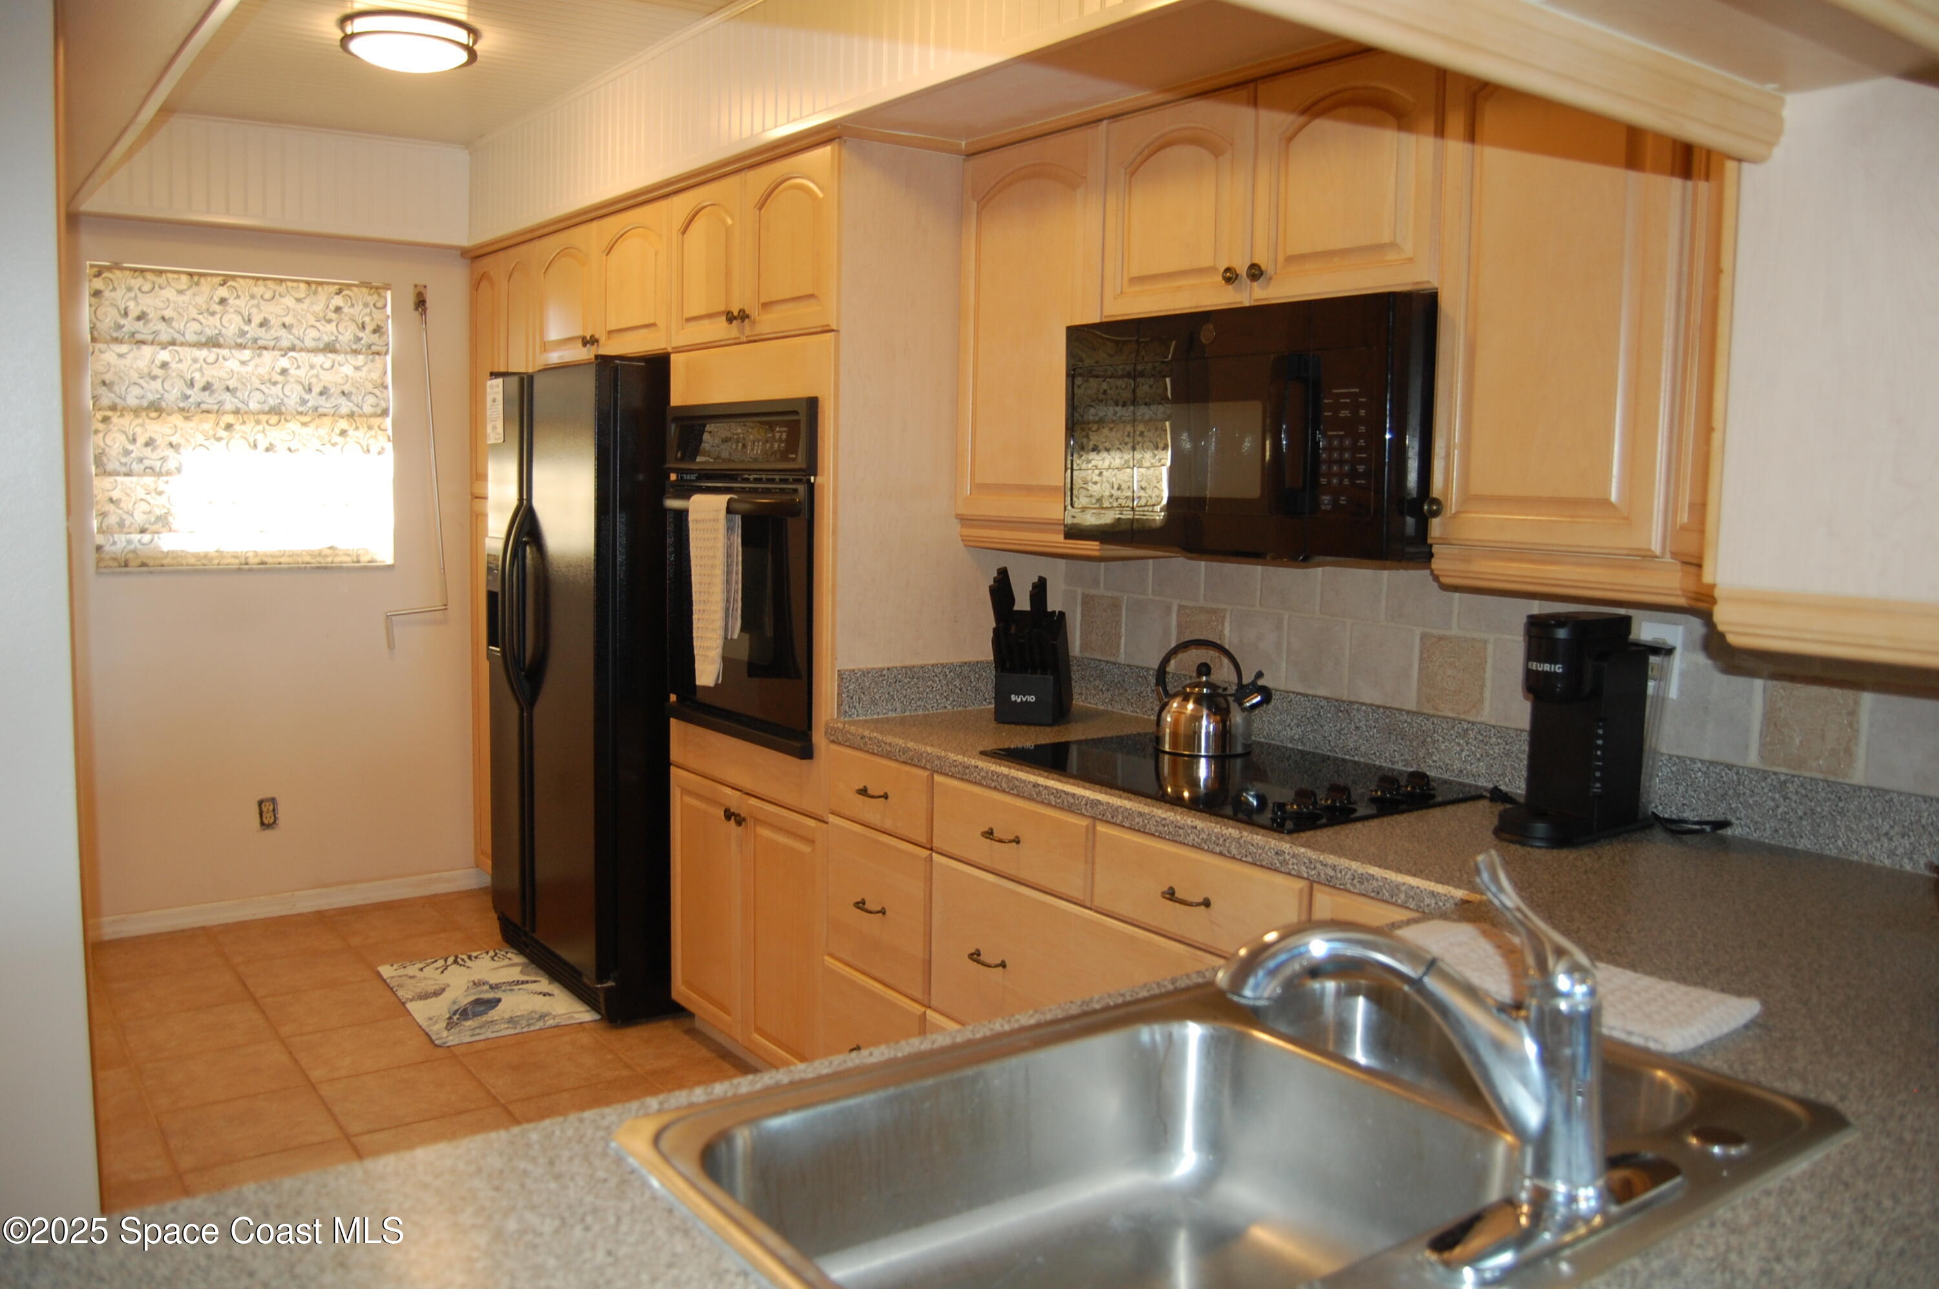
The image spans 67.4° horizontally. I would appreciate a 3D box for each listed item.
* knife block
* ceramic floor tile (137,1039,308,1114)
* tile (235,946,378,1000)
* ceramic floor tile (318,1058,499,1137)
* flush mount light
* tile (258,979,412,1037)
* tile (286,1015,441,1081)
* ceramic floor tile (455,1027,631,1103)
[{"bbox_3d":[0.136,0.047,3.119,0.125,0.226,0.168,3,6,12],"label":"knife block"},{"bbox_3d":[-1.739,1.013,3.389,0.326,0.012,0.326,-3,8,-37],"label":"ceramic floor tile"},{"bbox_3d":[-1.891,0.929,4.124,0.315,0.010,0.330,-3,8,-34],"label":"tile"},{"bbox_3d":[-1.289,1.033,3.329,0.340,0.010,0.334,-3,8,-37],"label":"ceramic floor tile"},{"bbox_3d":[-1.313,-1.407,3.407,0.315,0.090,0.315,-4,8,-37],"label":"flush mount light"},{"bbox_3d":[-1.671,0.965,3.843,0.326,0.012,0.326,-3,8,-37],"label":"tile"},{"bbox_3d":[-1.484,0.998,3.591,0.337,0.010,0.324,-3,8,-37],"label":"tile"},{"bbox_3d":[-1.020,1.020,3.534,0.347,0.010,0.334,-3,8,-37],"label":"ceramic floor tile"}]

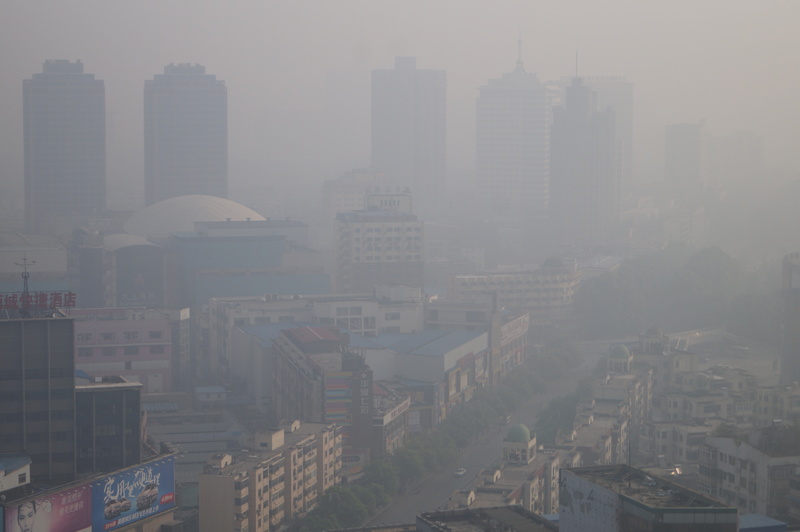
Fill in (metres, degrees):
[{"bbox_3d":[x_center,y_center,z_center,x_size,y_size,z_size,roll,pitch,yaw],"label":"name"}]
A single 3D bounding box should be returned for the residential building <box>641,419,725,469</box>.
[{"bbox_3d":[60.090,42.400,390.330,15.000,20.000,10.500,-1,5,-11],"label":"residential building"}]

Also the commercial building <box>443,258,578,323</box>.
[{"bbox_3d":[40.290,11.200,710.540,53.780,22.080,28.000,-1,5,-18],"label":"commercial building"}]

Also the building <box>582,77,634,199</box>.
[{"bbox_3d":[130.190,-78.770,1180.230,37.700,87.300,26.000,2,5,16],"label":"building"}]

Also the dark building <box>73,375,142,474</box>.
[{"bbox_3d":[-49.450,27.350,304.450,11.150,16.810,10.500,-1,5,-18],"label":"dark building"}]

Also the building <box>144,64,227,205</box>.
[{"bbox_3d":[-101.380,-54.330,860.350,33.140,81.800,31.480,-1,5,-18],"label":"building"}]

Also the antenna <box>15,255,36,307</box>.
[{"bbox_3d":[-60.060,2.450,292.000,3.500,8.710,1.700,-1,5,-11],"label":"antenna"}]

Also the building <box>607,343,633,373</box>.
[{"bbox_3d":[55.550,23.160,458.720,5.200,7.100,5.500,1,5,14],"label":"building"}]

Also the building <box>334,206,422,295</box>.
[{"bbox_3d":[-7.660,2.700,667.370,25.800,45.000,30.000,-1,5,-15],"label":"building"}]

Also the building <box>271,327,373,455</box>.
[{"bbox_3d":[-20.450,32.820,473.800,14.800,29.000,69.000,-1,5,-11],"label":"building"}]

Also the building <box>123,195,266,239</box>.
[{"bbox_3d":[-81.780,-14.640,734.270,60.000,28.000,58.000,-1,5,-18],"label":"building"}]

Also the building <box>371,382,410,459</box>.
[{"bbox_3d":[-5.950,41.280,464.780,12.000,13.620,37.000,1,5,12],"label":"building"}]

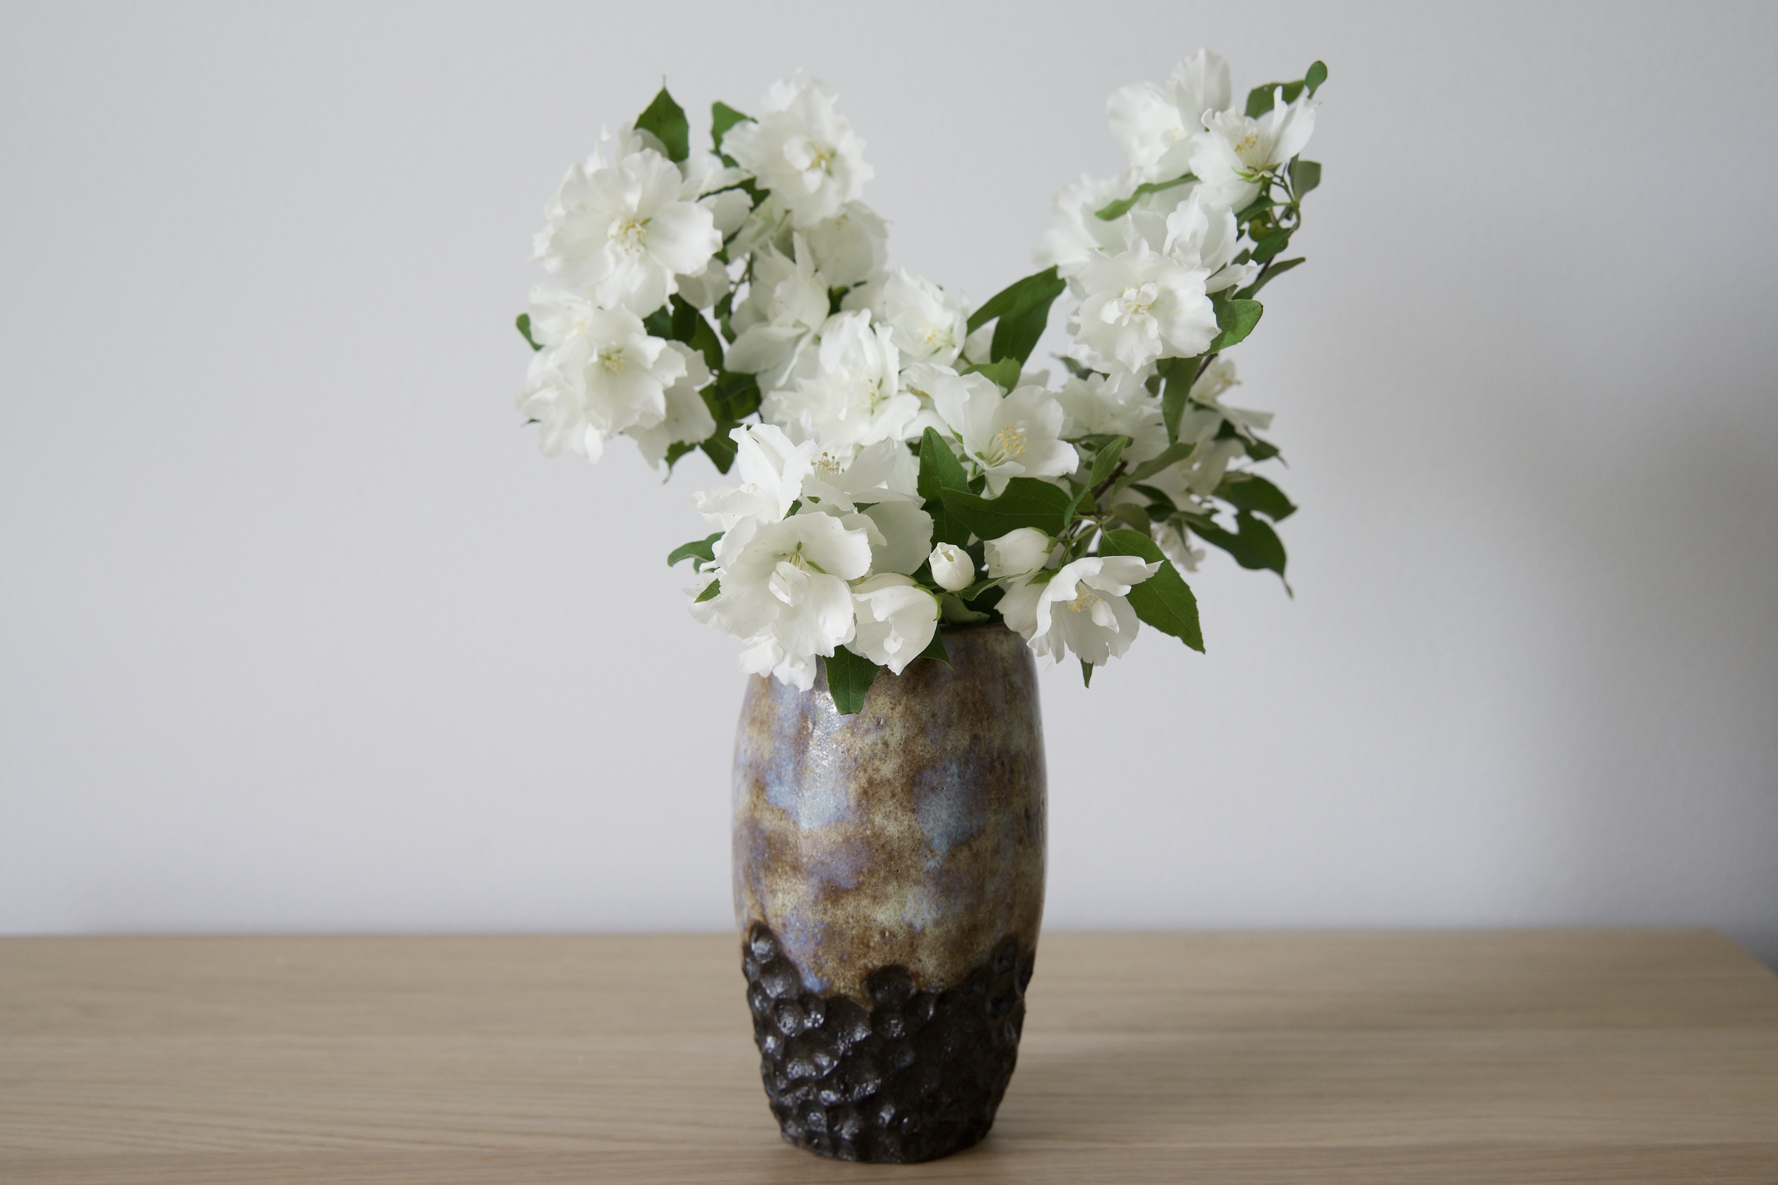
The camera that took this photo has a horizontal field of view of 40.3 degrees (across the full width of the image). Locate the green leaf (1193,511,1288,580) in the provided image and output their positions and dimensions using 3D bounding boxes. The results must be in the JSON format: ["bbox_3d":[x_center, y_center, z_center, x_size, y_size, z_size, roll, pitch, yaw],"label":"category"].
[{"bbox_3d":[0.113,-0.015,0.775,0.032,0.020,0.012,29,-12,21],"label":"green leaf"}]

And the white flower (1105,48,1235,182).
[{"bbox_3d":[0.092,-0.155,0.785,0.041,0.042,0.028,2,3,15],"label":"white flower"}]

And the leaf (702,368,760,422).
[{"bbox_3d":[-0.050,-0.062,0.770,0.020,0.018,0.012,0,4,0],"label":"leaf"}]

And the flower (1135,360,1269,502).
[{"bbox_3d":[0.117,-0.061,0.910,0.044,0.048,0.034,-5,-18,-40],"label":"flower"}]

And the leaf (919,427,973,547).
[{"bbox_3d":[0.017,-0.032,0.725,0.015,0.036,0.011,-6,-5,-10],"label":"leaf"}]

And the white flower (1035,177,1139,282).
[{"bbox_3d":[0.069,-0.122,0.815,0.040,0.040,0.030,3,-11,26],"label":"white flower"}]

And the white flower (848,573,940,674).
[{"bbox_3d":[0.001,0.009,0.697,0.025,0.027,0.025,1,26,42],"label":"white flower"}]

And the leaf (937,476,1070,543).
[{"bbox_3d":[0.037,-0.026,0.765,0.041,0.021,0.017,0,-24,0],"label":"leaf"}]

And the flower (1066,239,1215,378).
[{"bbox_3d":[0.082,-0.091,0.775,0.047,0.044,0.026,1,3,6],"label":"flower"}]

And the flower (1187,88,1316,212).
[{"bbox_3d":[0.120,-0.146,0.800,0.042,0.041,0.032,3,-26,25],"label":"flower"}]

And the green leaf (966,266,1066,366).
[{"bbox_3d":[0.043,-0.093,0.810,0.033,0.033,0.017,1,-11,6],"label":"green leaf"}]

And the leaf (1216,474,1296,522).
[{"bbox_3d":[0.120,-0.031,0.790,0.025,0.012,0.015,10,25,-7],"label":"leaf"}]

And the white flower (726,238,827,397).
[{"bbox_3d":[-0.036,-0.093,0.805,0.038,0.050,0.034,4,-1,35],"label":"white flower"}]

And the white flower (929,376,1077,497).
[{"bbox_3d":[0.037,-0.050,0.775,0.046,0.038,0.032,-3,-11,-26],"label":"white flower"}]

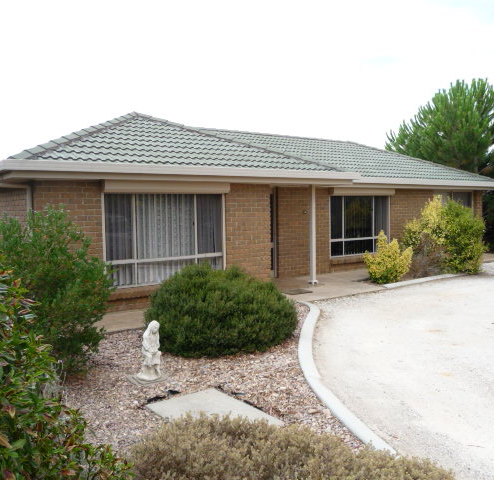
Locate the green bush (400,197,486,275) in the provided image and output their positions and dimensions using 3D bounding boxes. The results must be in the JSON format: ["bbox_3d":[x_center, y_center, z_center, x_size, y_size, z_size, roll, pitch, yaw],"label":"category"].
[{"bbox_3d":[4.972,-0.151,13.100,2.150,1.890,1.850,-4,5,-36],"label":"green bush"}]

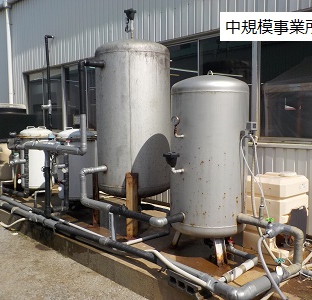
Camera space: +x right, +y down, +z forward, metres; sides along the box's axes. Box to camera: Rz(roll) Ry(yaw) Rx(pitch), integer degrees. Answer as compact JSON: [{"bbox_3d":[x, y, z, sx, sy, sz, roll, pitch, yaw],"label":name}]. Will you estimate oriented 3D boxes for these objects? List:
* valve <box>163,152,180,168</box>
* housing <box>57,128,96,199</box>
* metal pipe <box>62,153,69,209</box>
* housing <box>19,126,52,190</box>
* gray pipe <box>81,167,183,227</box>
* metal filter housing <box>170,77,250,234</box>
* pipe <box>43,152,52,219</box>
[{"bbox_3d":[0.166,0.108,3.668,0.179,0.164,0.179,-5,7,-44],"label":"valve"},{"bbox_3d":[-1.506,0.258,6.609,0.758,1.343,0.758,0,5,0],"label":"housing"},{"bbox_3d":[-1.584,0.548,6.160,0.090,1.012,0.090,-5,7,-44],"label":"metal pipe"},{"bbox_3d":[-2.633,0.171,7.652,0.779,1.343,0.779,-5,7,-44],"label":"housing"},{"bbox_3d":[-0.336,0.508,4.231,0.430,0.512,1.568,-5,7,-44],"label":"gray pipe"},{"bbox_3d":[0.621,0.116,4.110,0.892,1.978,0.892,0,5,0],"label":"metal filter housing"},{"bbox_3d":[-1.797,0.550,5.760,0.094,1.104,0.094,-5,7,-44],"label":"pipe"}]

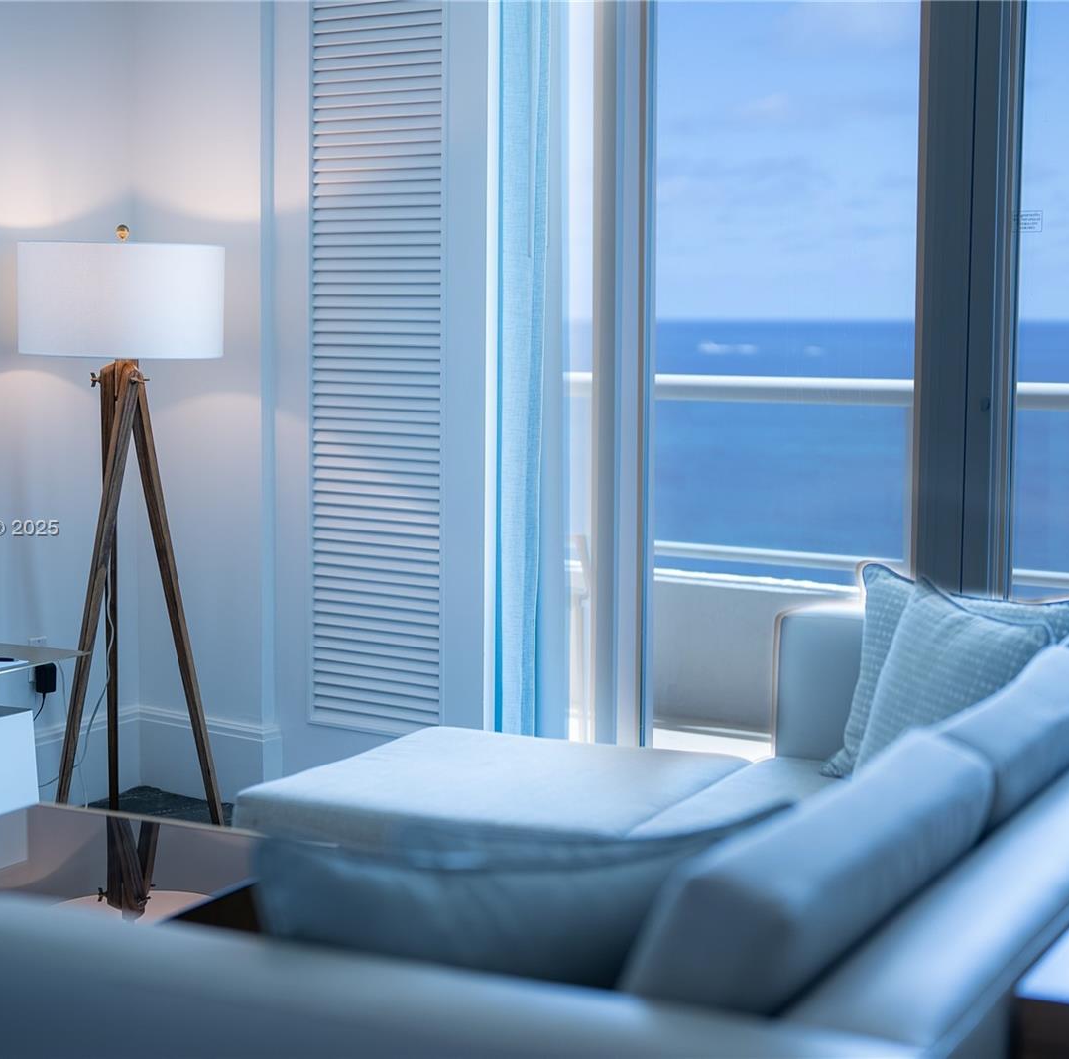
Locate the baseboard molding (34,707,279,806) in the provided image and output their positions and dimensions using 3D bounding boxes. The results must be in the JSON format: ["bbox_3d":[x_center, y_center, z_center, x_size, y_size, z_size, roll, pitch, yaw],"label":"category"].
[{"bbox_3d":[-0.968,0.616,5.633,0.490,0.216,0.426,4,7,32],"label":"baseboard molding"}]

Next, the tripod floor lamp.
[{"bbox_3d":[-0.988,0.012,5.325,0.505,1.476,0.490,-1,6,-11],"label":"tripod floor lamp"}]

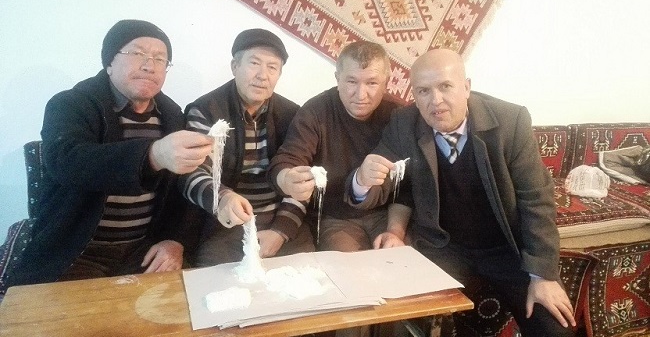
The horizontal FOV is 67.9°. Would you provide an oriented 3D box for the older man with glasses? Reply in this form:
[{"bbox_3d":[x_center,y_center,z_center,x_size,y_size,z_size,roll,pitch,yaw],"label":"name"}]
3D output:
[{"bbox_3d":[-0.670,0.158,1.581,0.700,1.260,0.740,-3,9,-22],"label":"older man with glasses"}]

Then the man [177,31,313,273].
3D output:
[{"bbox_3d":[-0.280,0.139,1.709,0.580,1.240,0.720,-3,9,-17],"label":"man"}]

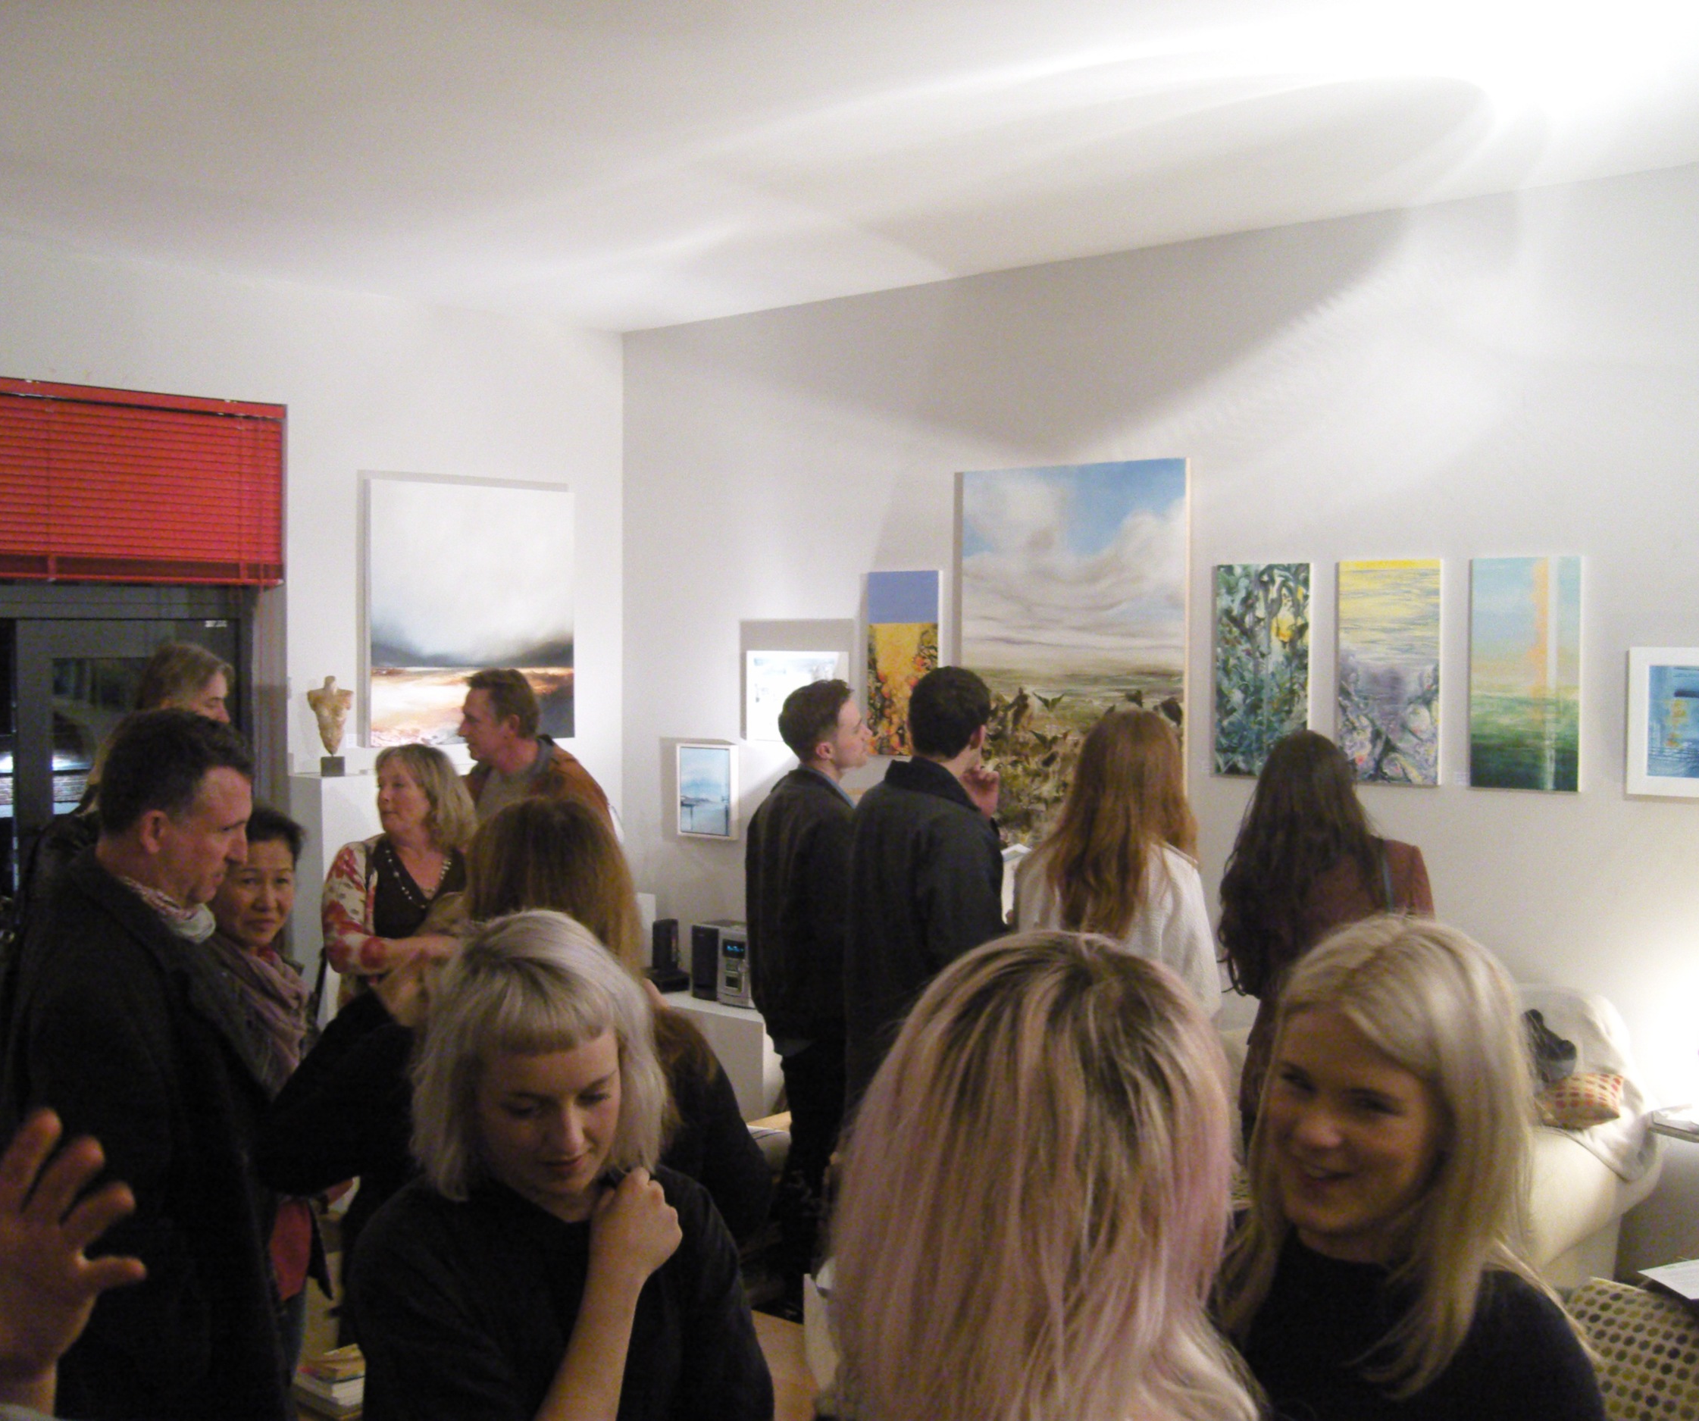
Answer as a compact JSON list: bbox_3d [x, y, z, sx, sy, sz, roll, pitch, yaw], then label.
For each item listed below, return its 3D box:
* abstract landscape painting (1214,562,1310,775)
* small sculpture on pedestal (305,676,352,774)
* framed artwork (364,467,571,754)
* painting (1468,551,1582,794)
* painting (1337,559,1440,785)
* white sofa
[{"bbox_3d":[1.169,-0.111,5.255,0.287,0.600,0.035,2,3,41],"label":"abstract landscape painting"},{"bbox_3d":[-1.628,0.051,5.830,0.148,0.310,0.090,-1,2,-18],"label":"small sculpture on pedestal"},{"bbox_3d":[-1.307,-0.334,6.492,0.040,0.888,0.880,2,3,41],"label":"framed artwork"},{"bbox_3d":[1.734,-0.093,4.760,0.283,0.596,0.035,2,3,41],"label":"painting"},{"bbox_3d":[1.476,-0.104,5.080,0.290,0.610,0.025,2,3,41],"label":"painting"},{"bbox_3d":[1.005,1.194,4.839,1.830,0.950,0.920,2,3,41],"label":"white sofa"}]

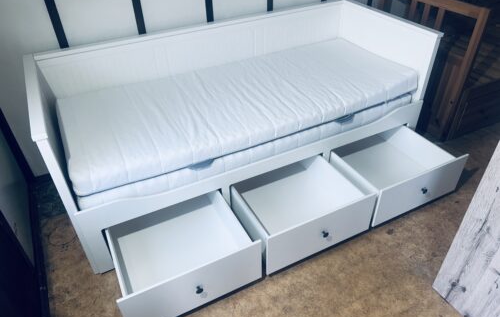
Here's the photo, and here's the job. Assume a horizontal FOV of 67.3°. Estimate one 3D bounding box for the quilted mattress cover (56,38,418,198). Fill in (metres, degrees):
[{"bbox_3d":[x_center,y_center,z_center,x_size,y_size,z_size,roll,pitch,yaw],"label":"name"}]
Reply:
[{"bbox_3d":[-0.046,-0.366,2.237,1.990,0.117,0.800,-18,41,-20],"label":"quilted mattress cover"}]

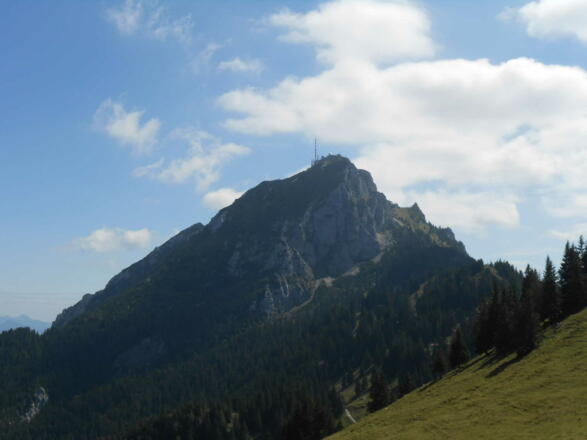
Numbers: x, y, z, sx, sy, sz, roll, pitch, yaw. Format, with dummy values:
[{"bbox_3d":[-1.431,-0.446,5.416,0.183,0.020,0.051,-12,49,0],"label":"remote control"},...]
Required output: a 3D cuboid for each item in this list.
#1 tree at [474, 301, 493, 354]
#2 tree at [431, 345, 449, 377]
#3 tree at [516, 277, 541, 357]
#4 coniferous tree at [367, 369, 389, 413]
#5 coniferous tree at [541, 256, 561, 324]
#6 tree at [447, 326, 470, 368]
[{"bbox_3d":[28.820,16.390,126.000,2.730,8.350,2.730,0,-6,0],"label":"tree"},{"bbox_3d":[23.900,23.210,136.000,2.950,5.660,2.950,0,-6,0],"label":"tree"},{"bbox_3d":[33.950,13.940,120.000,3.470,11.560,3.470,0,-6,0],"label":"tree"},{"bbox_3d":[13.950,28.400,138.000,3.650,7.460,3.650,0,-6,0],"label":"coniferous tree"},{"bbox_3d":[43.930,12.340,142.000,3.420,12.210,3.420,0,-6,0],"label":"coniferous tree"},{"bbox_3d":[25.580,19.590,128.000,3.390,6.980,3.390,0,-6,0],"label":"tree"}]

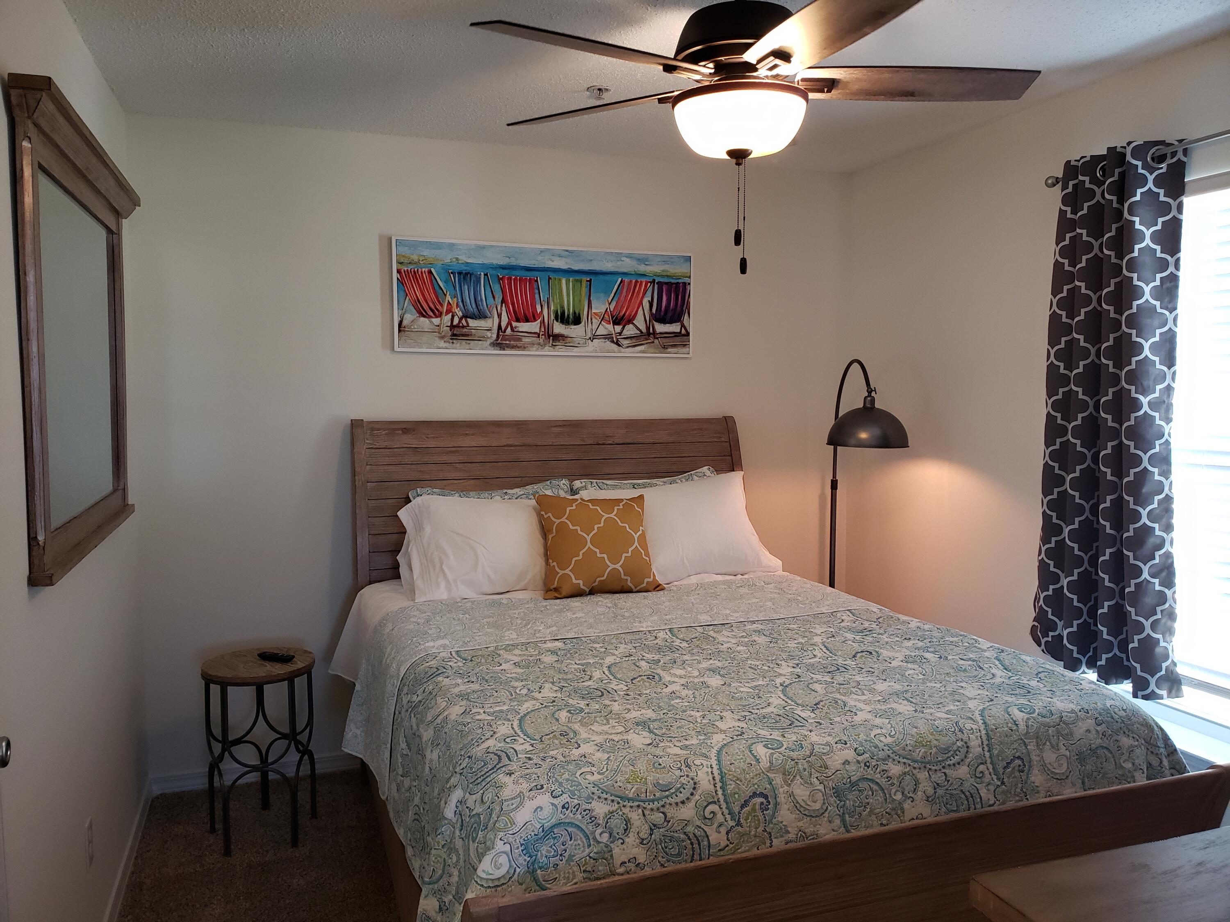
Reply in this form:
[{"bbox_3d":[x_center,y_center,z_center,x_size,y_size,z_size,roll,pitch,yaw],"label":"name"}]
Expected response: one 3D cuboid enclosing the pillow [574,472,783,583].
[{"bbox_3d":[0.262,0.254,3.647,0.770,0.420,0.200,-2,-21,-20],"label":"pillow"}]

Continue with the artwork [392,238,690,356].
[{"bbox_3d":[-0.262,-0.645,3.734,1.237,0.430,0.034,-2,4,-20],"label":"artwork"}]

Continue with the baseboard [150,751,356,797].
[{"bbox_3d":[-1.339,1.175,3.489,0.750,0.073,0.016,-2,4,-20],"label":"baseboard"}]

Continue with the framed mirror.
[{"bbox_3d":[-1.332,-0.287,2.373,0.082,1.000,1.180,0,4,-20],"label":"framed mirror"}]

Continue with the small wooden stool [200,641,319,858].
[{"bbox_3d":[-1.169,0.948,3.061,0.352,0.587,0.352,-2,4,-20],"label":"small wooden stool"}]

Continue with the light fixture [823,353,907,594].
[{"bbox_3d":[1.018,0.367,3.962,0.335,1.605,0.570,-2,4,-20],"label":"light fixture"}]

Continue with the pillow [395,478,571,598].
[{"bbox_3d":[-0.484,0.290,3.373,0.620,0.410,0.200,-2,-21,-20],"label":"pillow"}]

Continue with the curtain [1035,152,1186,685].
[{"bbox_3d":[1.501,-0.121,2.838,0.120,1.600,0.510,-2,4,-20],"label":"curtain"}]

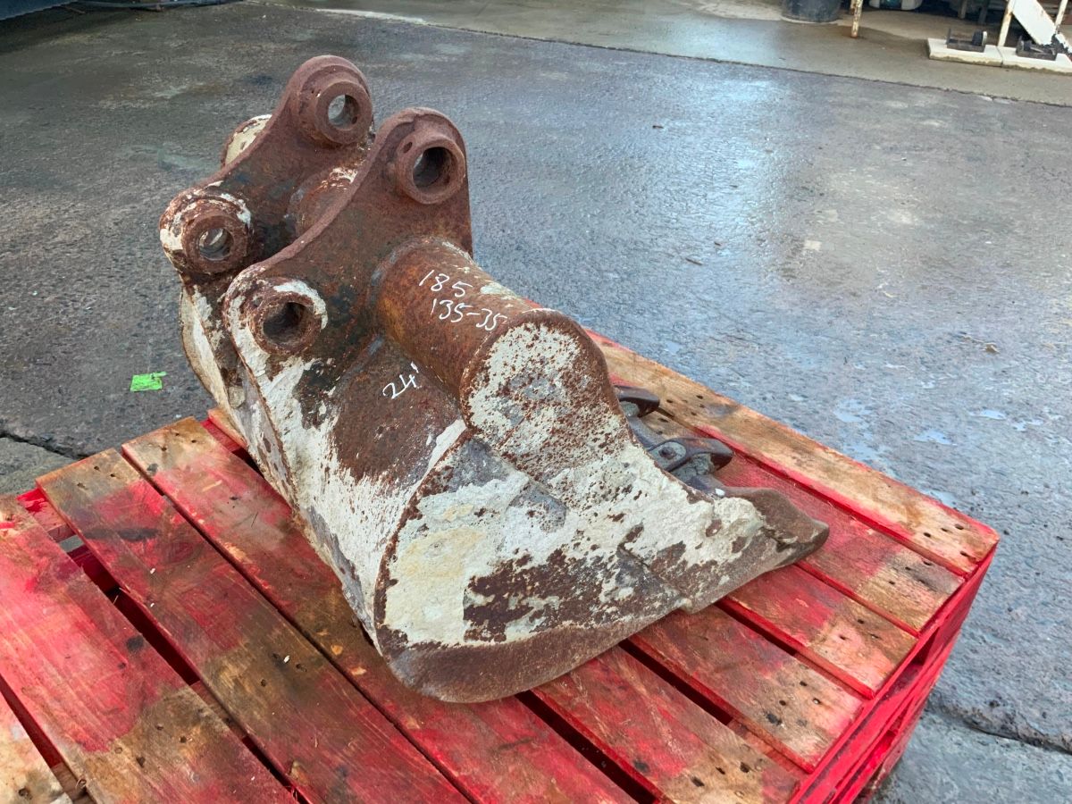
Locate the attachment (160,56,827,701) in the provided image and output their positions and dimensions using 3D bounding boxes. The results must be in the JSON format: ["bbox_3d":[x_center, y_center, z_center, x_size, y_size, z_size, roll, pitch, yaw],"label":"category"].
[{"bbox_3d":[-0.045,-0.102,1.083,0.690,0.597,0.605,-19,40,-30],"label":"attachment"}]

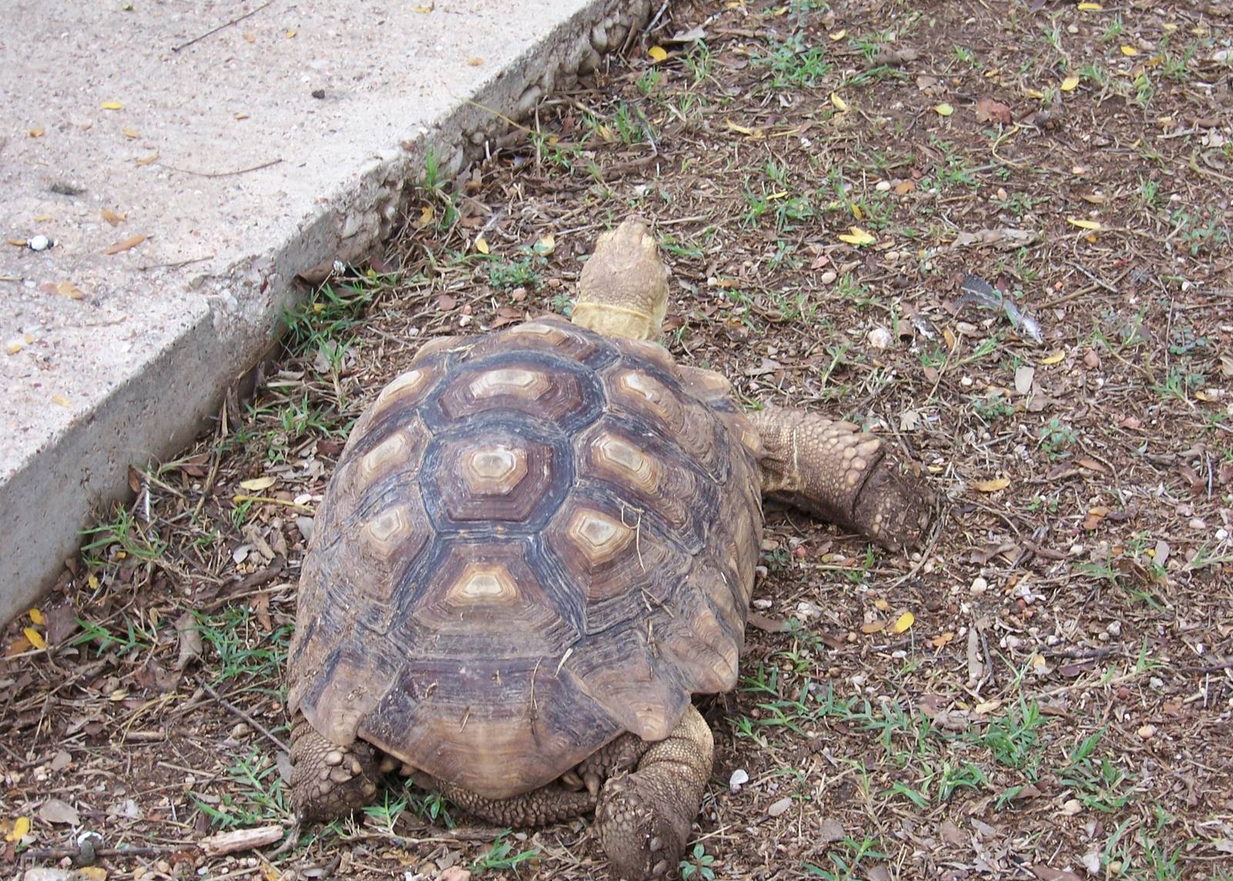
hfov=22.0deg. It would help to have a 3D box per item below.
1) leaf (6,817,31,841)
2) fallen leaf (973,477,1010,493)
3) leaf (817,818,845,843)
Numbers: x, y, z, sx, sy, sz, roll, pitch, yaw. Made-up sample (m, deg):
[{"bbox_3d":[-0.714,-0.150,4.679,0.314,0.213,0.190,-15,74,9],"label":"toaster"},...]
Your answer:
[{"bbox_3d":[-0.471,0.307,2.495,0.014,0.006,0.030,10,34,15],"label":"leaf"},{"bbox_3d":[0.323,0.039,2.729,0.033,0.008,0.012,-7,36,-10],"label":"fallen leaf"},{"bbox_3d":[0.161,0.292,2.372,0.021,0.009,0.025,0,35,0],"label":"leaf"}]

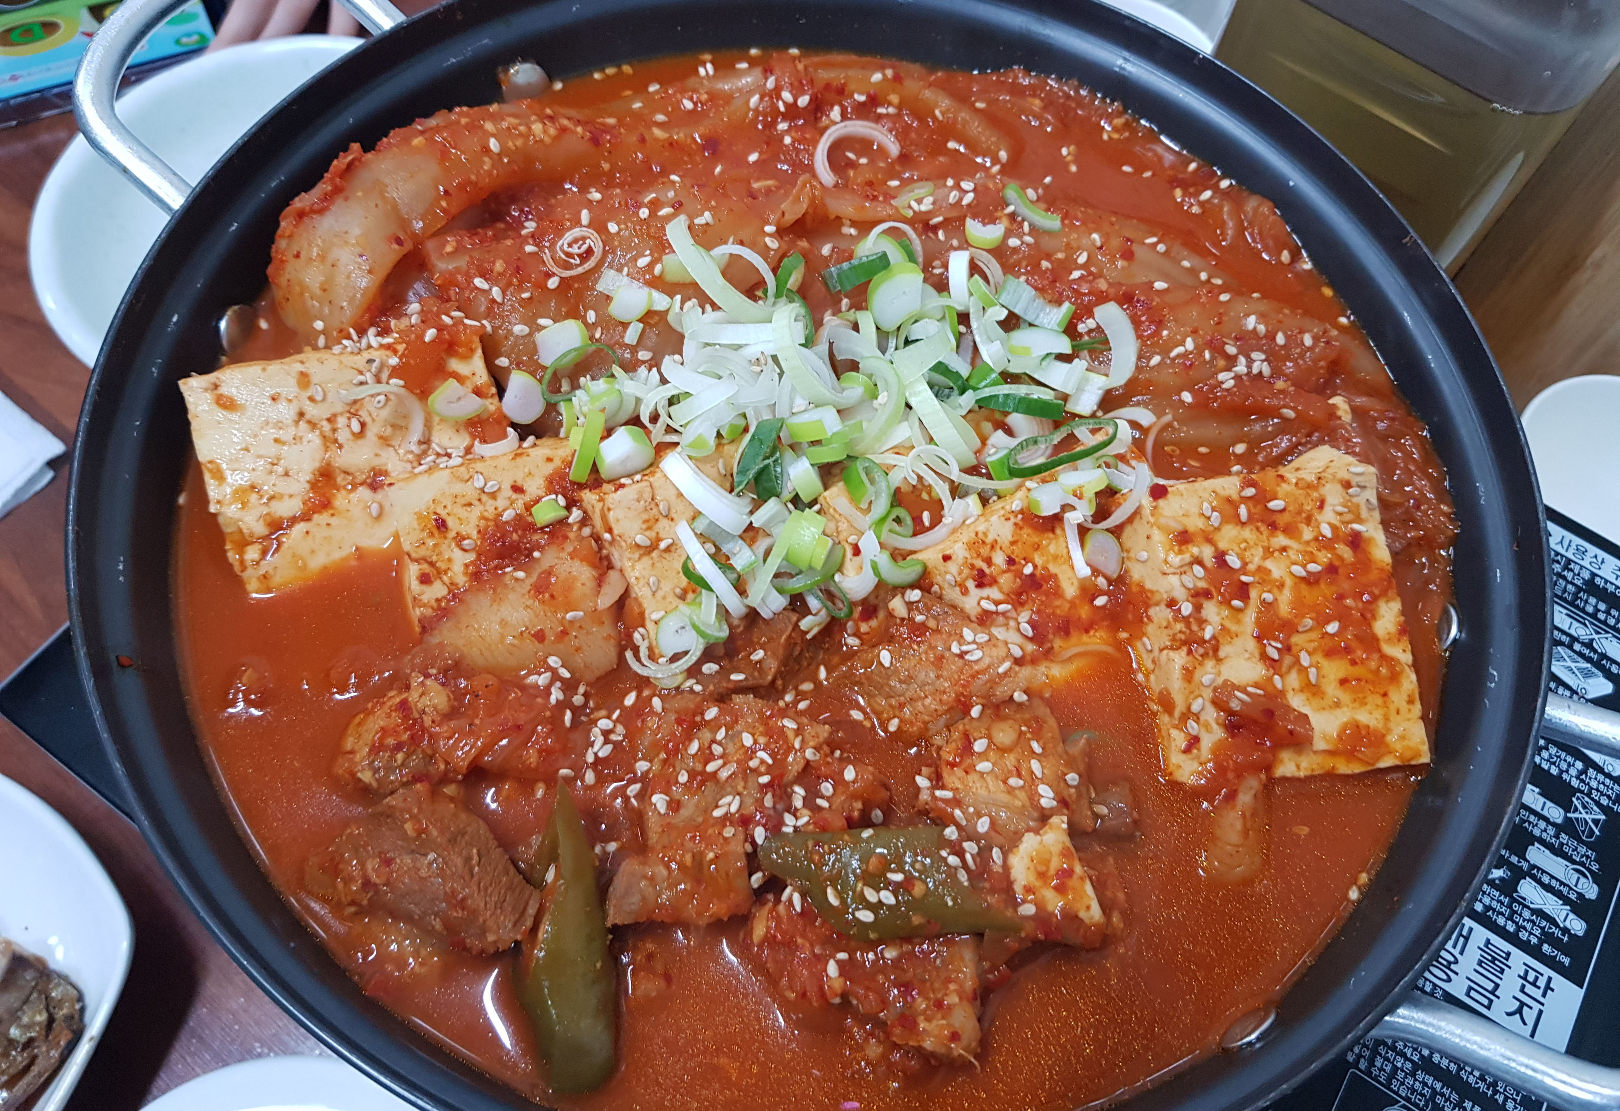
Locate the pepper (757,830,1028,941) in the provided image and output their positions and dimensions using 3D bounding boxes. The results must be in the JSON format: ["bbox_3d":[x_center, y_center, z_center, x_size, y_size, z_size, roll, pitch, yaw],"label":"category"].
[{"bbox_3d":[0.013,0.055,0.203,0.044,0.015,0.018,1,62,-4],"label":"pepper"}]

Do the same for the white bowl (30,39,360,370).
[{"bbox_3d":[-0.171,-0.104,0.419,0.164,0.043,0.164,-1,63,-5],"label":"white bowl"}]

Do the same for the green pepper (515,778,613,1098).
[{"bbox_3d":[-0.040,0.063,0.202,0.015,0.015,0.050,-5,63,-7],"label":"green pepper"}]

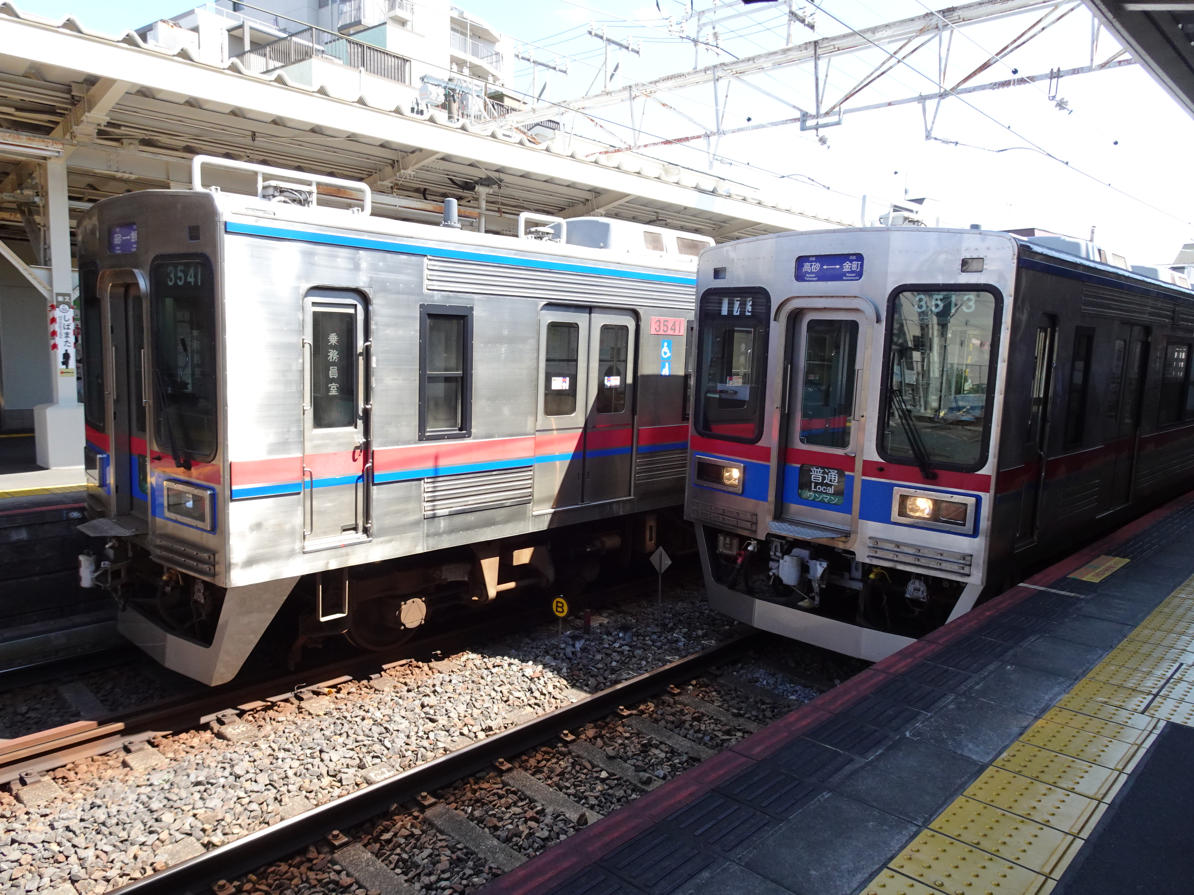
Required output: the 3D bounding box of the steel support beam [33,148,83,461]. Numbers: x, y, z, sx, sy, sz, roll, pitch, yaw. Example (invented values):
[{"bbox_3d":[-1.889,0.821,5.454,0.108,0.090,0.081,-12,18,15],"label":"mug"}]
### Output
[{"bbox_3d":[-5.853,-1.442,9.052,0.502,3.302,0.451,9,10,44],"label":"steel support beam"}]

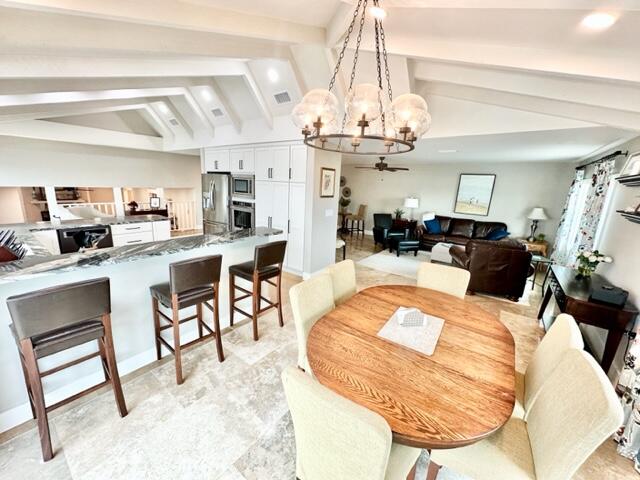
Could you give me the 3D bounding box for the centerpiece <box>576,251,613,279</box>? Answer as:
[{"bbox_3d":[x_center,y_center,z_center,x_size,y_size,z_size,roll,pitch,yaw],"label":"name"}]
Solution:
[{"bbox_3d":[2.914,0.251,2.768,0.280,0.330,0.280,11,15,35],"label":"centerpiece"}]

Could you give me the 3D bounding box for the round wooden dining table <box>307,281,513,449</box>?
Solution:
[{"bbox_3d":[0.597,0.986,1.874,1.210,0.760,1.730,11,14,34],"label":"round wooden dining table"}]

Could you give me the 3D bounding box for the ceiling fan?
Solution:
[{"bbox_3d":[1.605,-1.948,6.653,1.380,0.370,1.380,11,15,35],"label":"ceiling fan"}]

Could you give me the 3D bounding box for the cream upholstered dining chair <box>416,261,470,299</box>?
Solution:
[{"bbox_3d":[0.911,0.770,2.192,0.470,0.980,0.600,11,15,35],"label":"cream upholstered dining chair"}]

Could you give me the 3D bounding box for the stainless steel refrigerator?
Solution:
[{"bbox_3d":[-2.078,-0.551,6.036,0.920,1.800,0.820,11,14,34],"label":"stainless steel refrigerator"}]

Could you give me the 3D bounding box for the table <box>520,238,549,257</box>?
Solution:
[{"bbox_3d":[4.945,0.305,6.164,0.580,0.590,0.580,11,15,35],"label":"table"}]

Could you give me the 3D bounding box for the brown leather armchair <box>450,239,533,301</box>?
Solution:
[{"bbox_3d":[2.894,0.411,4.481,0.980,0.900,0.920,6,13,17],"label":"brown leather armchair"}]

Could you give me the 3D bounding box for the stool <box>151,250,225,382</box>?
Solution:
[{"bbox_3d":[-1.177,0.622,2.306,0.500,1.030,0.440,11,15,35],"label":"stool"}]

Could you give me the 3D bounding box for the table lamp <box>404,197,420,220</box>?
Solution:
[{"bbox_3d":[2.755,-0.957,7.845,0.420,0.710,0.420,11,14,34],"label":"table lamp"}]

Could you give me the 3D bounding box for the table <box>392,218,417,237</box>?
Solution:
[{"bbox_3d":[2.618,-0.288,8.227,0.700,0.670,0.550,11,15,35],"label":"table"}]

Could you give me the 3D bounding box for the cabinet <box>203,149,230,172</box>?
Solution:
[{"bbox_3d":[-2.083,-1.780,5.926,0.960,0.480,0.600,11,15,35],"label":"cabinet"}]

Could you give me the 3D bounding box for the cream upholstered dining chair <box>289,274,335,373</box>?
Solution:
[{"bbox_3d":[0.142,0.852,1.919,0.600,0.960,0.480,11,14,34],"label":"cream upholstered dining chair"}]

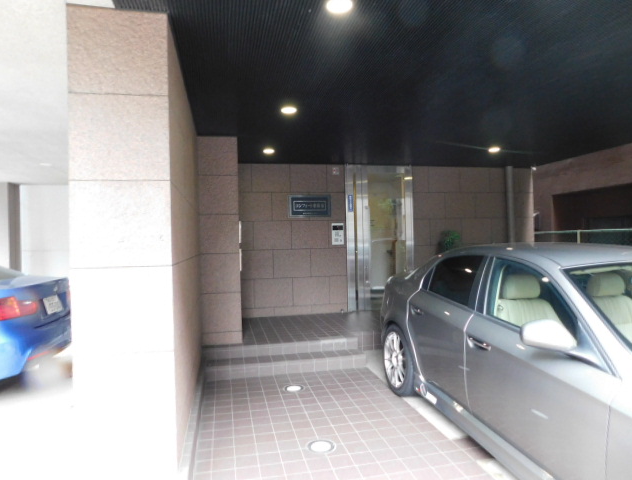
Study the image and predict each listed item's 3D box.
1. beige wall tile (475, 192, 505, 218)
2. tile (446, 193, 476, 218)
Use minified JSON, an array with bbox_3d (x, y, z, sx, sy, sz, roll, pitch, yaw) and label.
[{"bbox_3d":[3.110,-0.614,7.569,0.596,0.449,0.030,-1,0,-12],"label":"beige wall tile"},{"bbox_3d":[2.513,-0.593,7.393,0.594,0.447,0.020,-1,0,-12],"label":"tile"}]

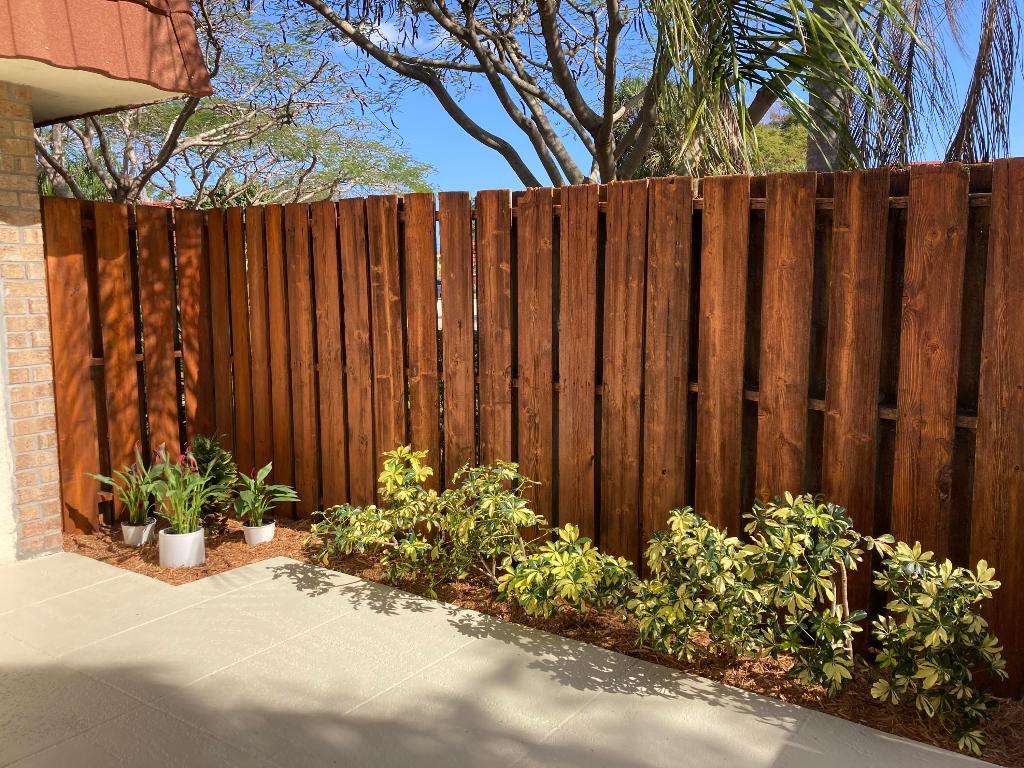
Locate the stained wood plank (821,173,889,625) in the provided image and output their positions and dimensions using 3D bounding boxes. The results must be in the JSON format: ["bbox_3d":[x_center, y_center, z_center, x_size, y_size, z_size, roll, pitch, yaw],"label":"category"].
[{"bbox_3d":[1.234,0.130,3.009,0.183,1.770,0.020,4,9,35],"label":"stained wood plank"}]

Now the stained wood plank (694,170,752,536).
[{"bbox_3d":[0.831,0.084,3.286,0.183,1.770,0.020,4,9,35],"label":"stained wood plank"}]

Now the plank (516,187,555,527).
[{"bbox_3d":[0.118,0.013,3.917,0.187,1.836,0.024,4,8,34],"label":"plank"}]

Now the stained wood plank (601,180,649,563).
[{"bbox_3d":[0.486,0.065,3.594,0.188,1.846,0.022,5,9,33],"label":"stained wood plank"}]

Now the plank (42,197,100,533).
[{"bbox_3d":[-2.357,-0.074,4.428,0.022,1.802,0.190,5,9,33],"label":"plank"}]

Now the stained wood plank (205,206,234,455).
[{"bbox_3d":[-1.813,-0.150,5.199,0.145,1.860,0.024,4,8,34],"label":"stained wood plank"}]

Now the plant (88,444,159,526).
[{"bbox_3d":[-2.024,0.533,4.322,0.329,0.419,0.340,-4,8,-25],"label":"plant"}]

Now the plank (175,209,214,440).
[{"bbox_3d":[-1.978,-0.149,5.187,0.024,1.863,0.187,4,8,34],"label":"plank"}]

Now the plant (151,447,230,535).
[{"bbox_3d":[-1.632,0.521,4.149,0.385,0.429,0.360,-3,8,-22],"label":"plant"}]

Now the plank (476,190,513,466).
[{"bbox_3d":[-0.075,0.013,3.965,0.186,1.833,0.022,5,9,33],"label":"plank"}]

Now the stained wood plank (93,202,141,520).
[{"bbox_3d":[-2.259,-0.095,4.770,0.024,1.857,0.188,4,8,34],"label":"stained wood plank"}]

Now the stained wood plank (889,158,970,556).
[{"bbox_3d":[1.472,0.166,2.944,0.186,1.843,0.022,5,9,33],"label":"stained wood plank"}]

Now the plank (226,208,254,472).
[{"bbox_3d":[-1.625,-0.135,4.988,0.145,1.815,0.022,5,9,33],"label":"plank"}]

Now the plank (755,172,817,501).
[{"bbox_3d":[1.077,0.103,3.281,0.187,1.836,0.024,4,8,34],"label":"plank"}]

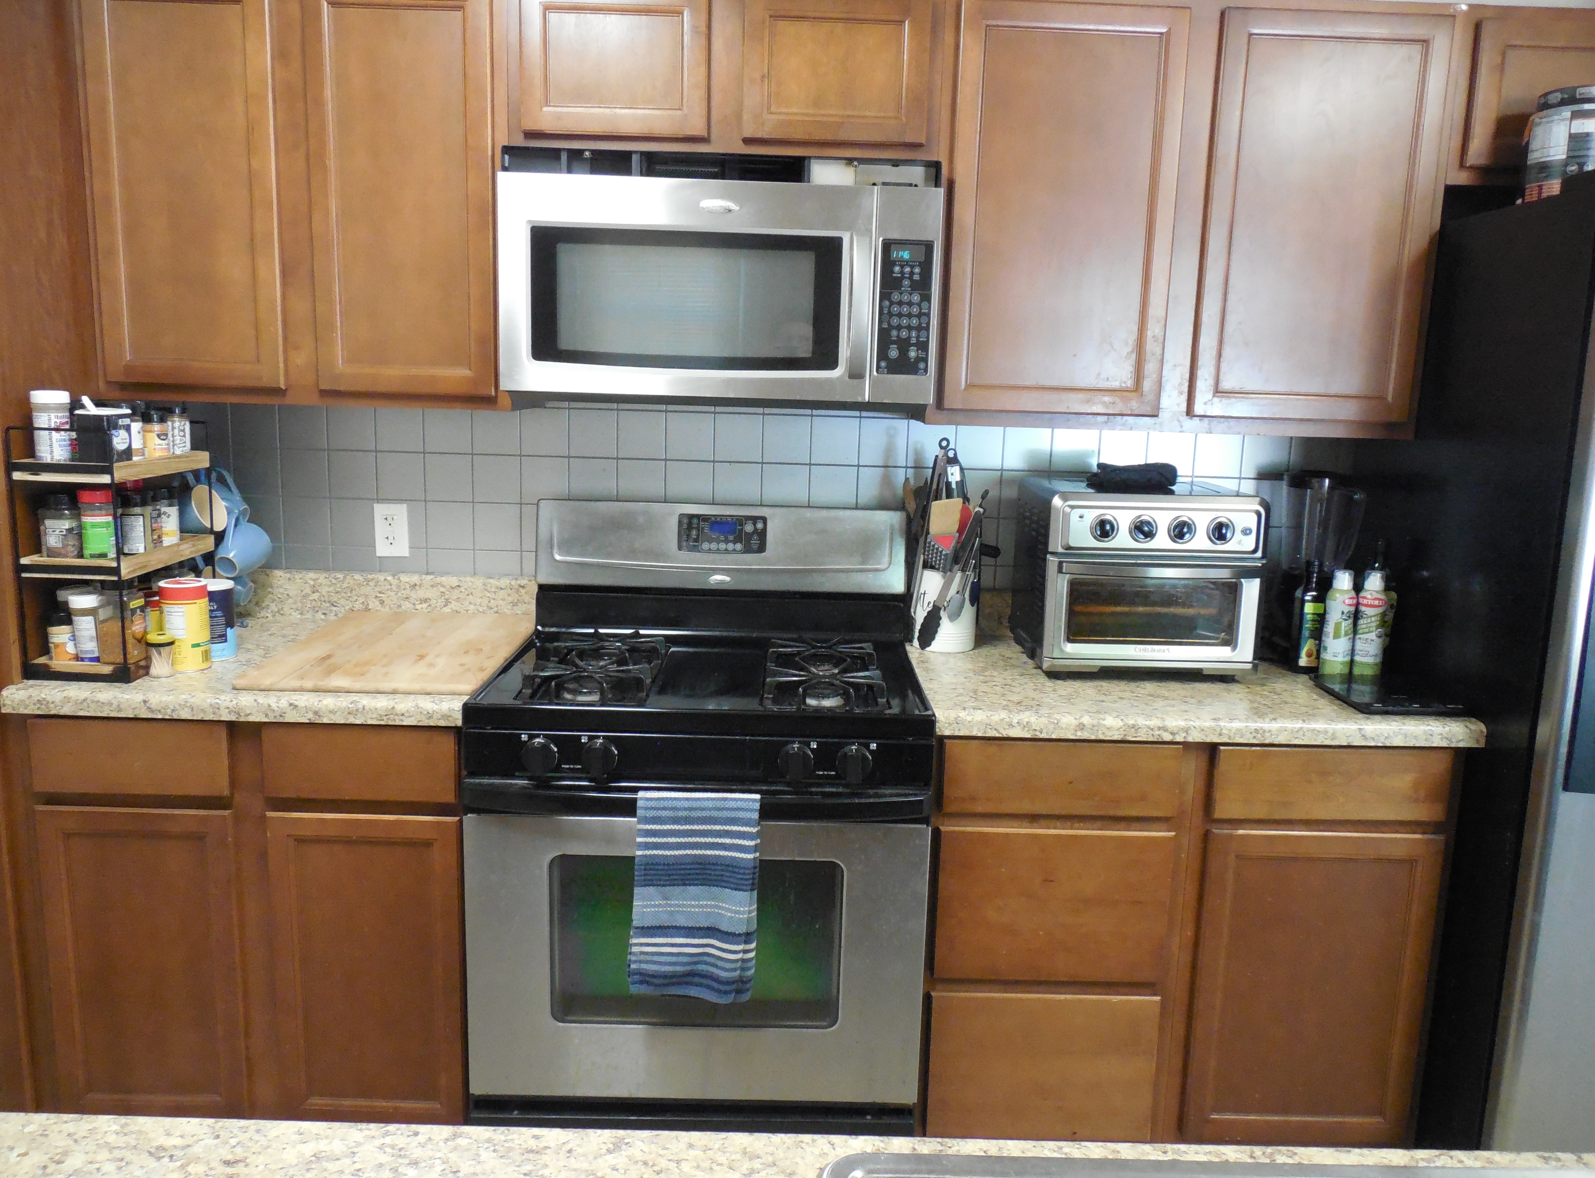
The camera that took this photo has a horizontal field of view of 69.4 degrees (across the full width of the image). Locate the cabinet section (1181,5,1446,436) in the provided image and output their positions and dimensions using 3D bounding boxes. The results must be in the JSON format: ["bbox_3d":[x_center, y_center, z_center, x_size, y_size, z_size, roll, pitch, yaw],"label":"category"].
[{"bbox_3d":[0.941,-0.688,2.234,0.409,0.716,0.320,2,10,-1],"label":"cabinet section"}]

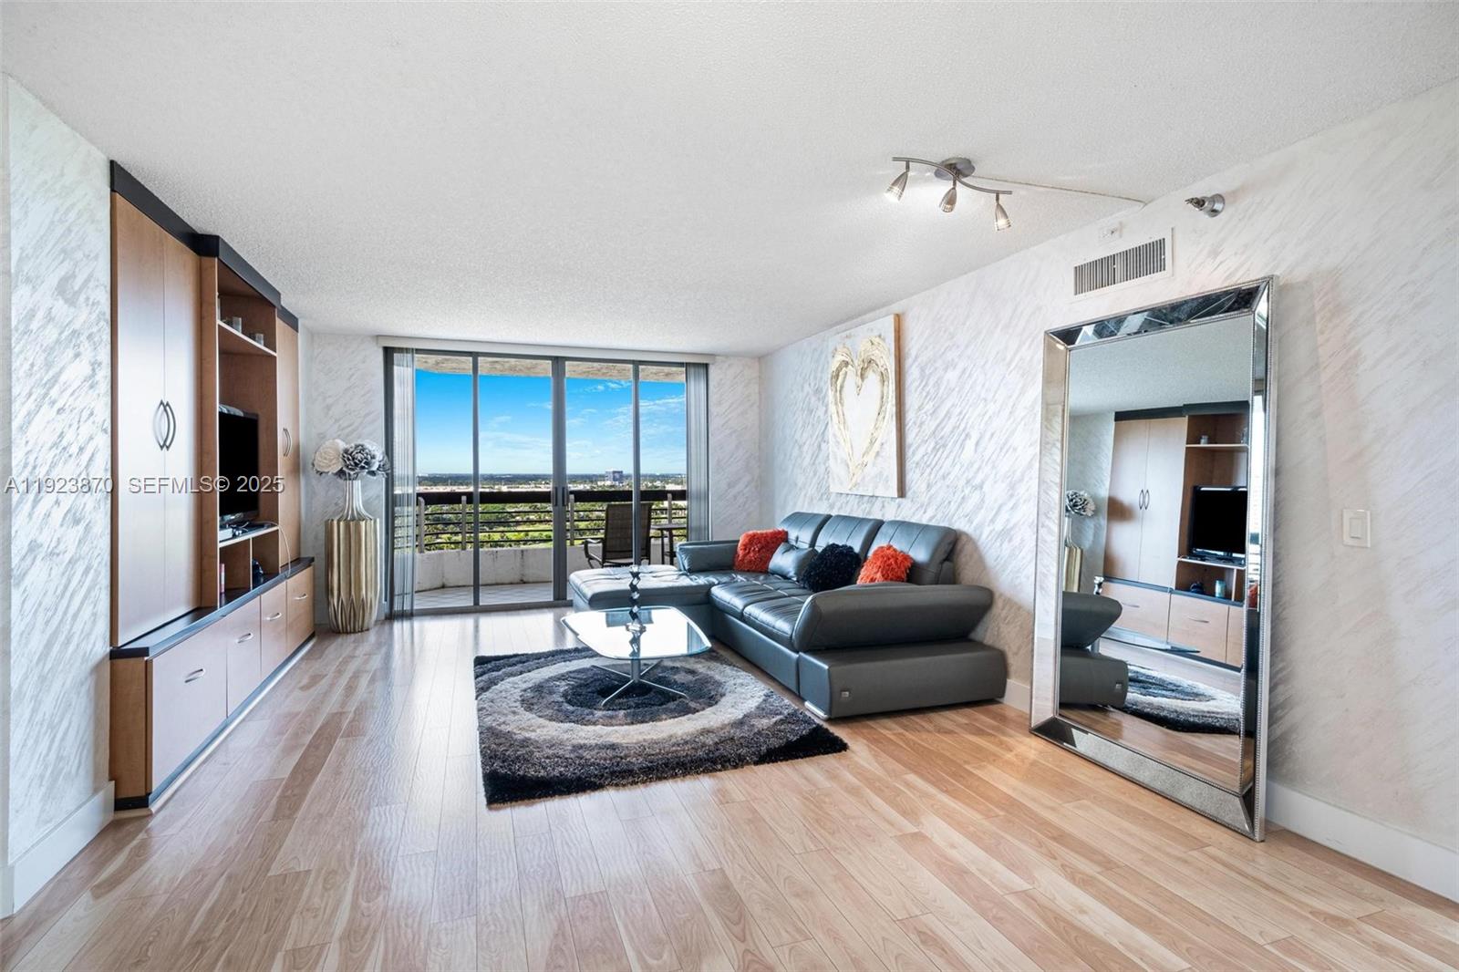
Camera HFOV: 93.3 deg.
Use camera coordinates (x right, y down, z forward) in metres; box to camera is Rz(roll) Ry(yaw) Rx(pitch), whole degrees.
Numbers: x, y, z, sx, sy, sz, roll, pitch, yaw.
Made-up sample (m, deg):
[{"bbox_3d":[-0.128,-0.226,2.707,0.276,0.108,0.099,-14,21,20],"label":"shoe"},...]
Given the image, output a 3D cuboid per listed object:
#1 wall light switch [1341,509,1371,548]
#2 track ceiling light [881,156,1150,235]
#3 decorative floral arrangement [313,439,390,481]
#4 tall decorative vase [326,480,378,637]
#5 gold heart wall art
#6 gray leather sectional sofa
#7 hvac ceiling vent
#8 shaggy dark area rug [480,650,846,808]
[{"bbox_3d":[2.023,0.138,2.224,0.012,0.116,0.072,0,1,-21],"label":"wall light switch"},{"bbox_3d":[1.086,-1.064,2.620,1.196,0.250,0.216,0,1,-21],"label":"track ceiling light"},{"bbox_3d":[-2.996,-0.215,5.454,0.578,0.343,0.490,0,1,-21],"label":"decorative floral arrangement"},{"bbox_3d":[-2.992,0.547,5.466,0.421,1.191,0.421,0,1,-21],"label":"tall decorative vase"},{"bbox_3d":[0.960,-0.538,4.970,0.047,1.209,0.907,0,1,-21],"label":"gold heart wall art"},{"bbox_3d":[0.032,0.686,4.779,1.882,0.941,3.009,0,1,-21],"label":"gray leather sectional sofa"},{"bbox_3d":[1.704,-0.960,3.032,0.020,0.186,0.514,0,1,-21],"label":"hvac ceiling vent"},{"bbox_3d":[-0.565,1.157,3.862,1.578,0.039,2.127,0,1,-21],"label":"shaggy dark area rug"}]

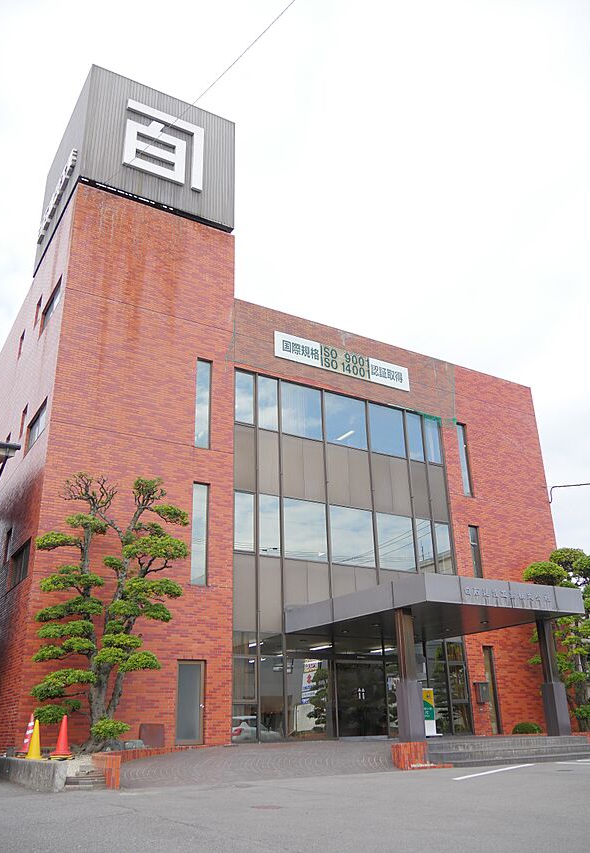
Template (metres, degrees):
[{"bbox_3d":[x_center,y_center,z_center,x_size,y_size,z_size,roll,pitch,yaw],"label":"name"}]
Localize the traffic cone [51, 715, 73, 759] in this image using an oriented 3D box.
[{"bbox_3d":[-4.518,6.037,13.460,0.380,0.740,0.380,5,-22,-16],"label":"traffic cone"}]

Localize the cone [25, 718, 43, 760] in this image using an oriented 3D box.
[{"bbox_3d":[-5.145,6.213,13.717,0.350,0.690,0.350,6,-23,-18],"label":"cone"}]

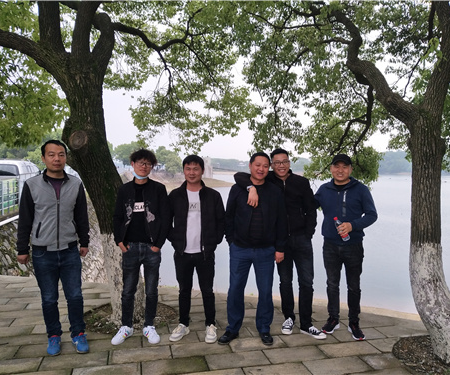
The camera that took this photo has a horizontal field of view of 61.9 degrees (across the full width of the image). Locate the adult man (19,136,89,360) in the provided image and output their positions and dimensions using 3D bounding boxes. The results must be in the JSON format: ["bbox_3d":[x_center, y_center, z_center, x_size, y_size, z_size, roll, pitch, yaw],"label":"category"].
[{"bbox_3d":[-1.490,0.495,3.335,0.570,1.811,0.330,-1,3,-24],"label":"adult man"}]

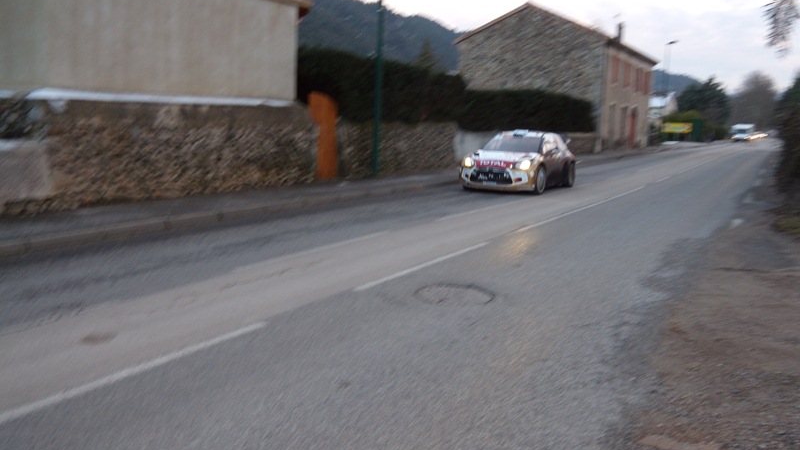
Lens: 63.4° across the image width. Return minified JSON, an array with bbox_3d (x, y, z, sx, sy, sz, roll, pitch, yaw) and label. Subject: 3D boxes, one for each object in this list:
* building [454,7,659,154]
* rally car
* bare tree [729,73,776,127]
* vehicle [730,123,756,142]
[{"bbox_3d":[11.140,-9.524,43.991,9.515,8.175,15.334,7,10,29],"label":"building"},{"bbox_3d":[3.040,-1.625,16.064,1.830,1.420,3.950,7,11,30],"label":"rally car"},{"bbox_3d":[76.263,-26.395,140.000,10.200,13.630,10.000,7,10,26],"label":"bare tree"},{"bbox_3d":[60.550,-16.296,114.000,2.200,2.800,6.000,9,12,38],"label":"vehicle"}]

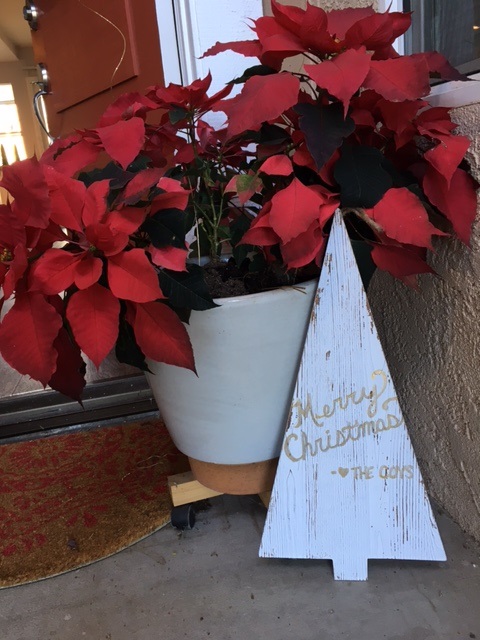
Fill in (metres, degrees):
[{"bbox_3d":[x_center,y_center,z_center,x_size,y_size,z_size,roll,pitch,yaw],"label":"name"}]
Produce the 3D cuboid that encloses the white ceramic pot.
[{"bbox_3d":[-0.008,0.073,0.891,0.364,0.306,0.364,-6,15,1],"label":"white ceramic pot"}]

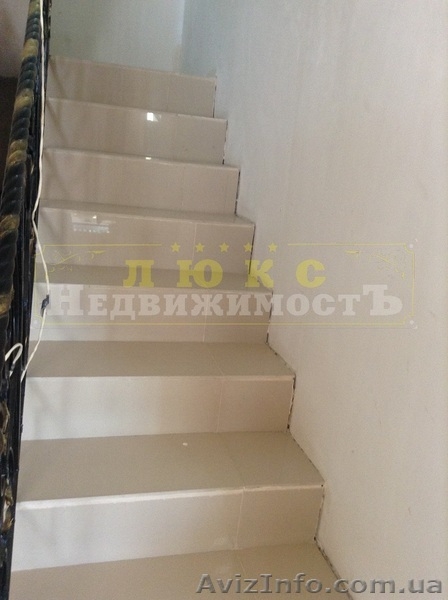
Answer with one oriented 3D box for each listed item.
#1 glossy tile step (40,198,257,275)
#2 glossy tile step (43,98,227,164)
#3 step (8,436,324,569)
[{"bbox_3d":[-0.313,-0.247,2.185,0.804,0.187,0.275,2,16,-16],"label":"glossy tile step"},{"bbox_3d":[-0.407,-0.754,2.551,0.789,0.180,0.273,2,17,-16],"label":"glossy tile step"},{"bbox_3d":[-0.160,0.515,1.552,0.789,0.180,0.273,2,17,-16],"label":"step"}]

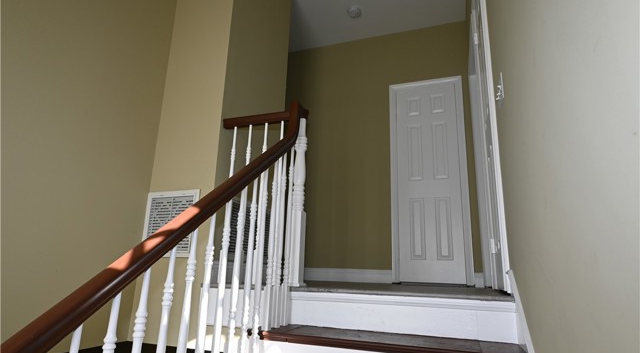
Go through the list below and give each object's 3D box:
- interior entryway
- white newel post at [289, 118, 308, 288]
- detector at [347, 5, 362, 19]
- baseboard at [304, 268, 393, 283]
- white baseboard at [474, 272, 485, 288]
[{"bbox_3d":[1.091,-0.005,3.766,0.745,2.110,0.060,-3,-15,20],"label":"interior entryway"},{"bbox_3d":[-0.126,0.130,2.304,0.082,1.045,0.082,-3,-15,20],"label":"white newel post"},{"bbox_3d":[0.361,-1.722,3.910,0.142,0.045,0.142,-3,-15,20],"label":"detector"},{"bbox_3d":[0.261,1.010,3.812,0.952,0.129,0.016,-3,-15,20],"label":"baseboard"},{"bbox_3d":[1.449,0.939,3.381,0.081,0.126,0.016,-3,-15,20],"label":"white baseboard"}]

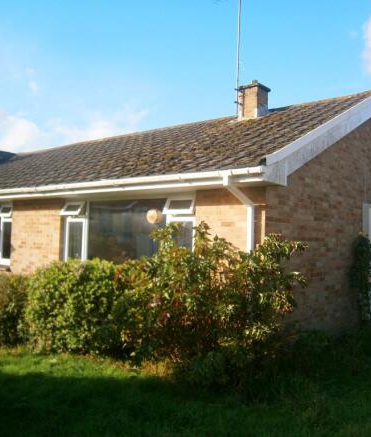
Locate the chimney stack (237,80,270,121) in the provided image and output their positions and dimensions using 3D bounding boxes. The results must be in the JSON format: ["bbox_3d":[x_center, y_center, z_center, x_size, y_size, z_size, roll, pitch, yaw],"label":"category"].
[{"bbox_3d":[1.458,-2.449,9.325,0.520,0.790,0.520,0,-3,39],"label":"chimney stack"}]

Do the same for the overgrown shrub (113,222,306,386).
[{"bbox_3d":[0.281,0.866,4.741,1.750,1.620,1.250,0,-3,39],"label":"overgrown shrub"}]

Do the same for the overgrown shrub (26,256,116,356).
[{"bbox_3d":[-1.455,1.115,5.822,1.100,1.130,0.950,0,-3,39],"label":"overgrown shrub"}]

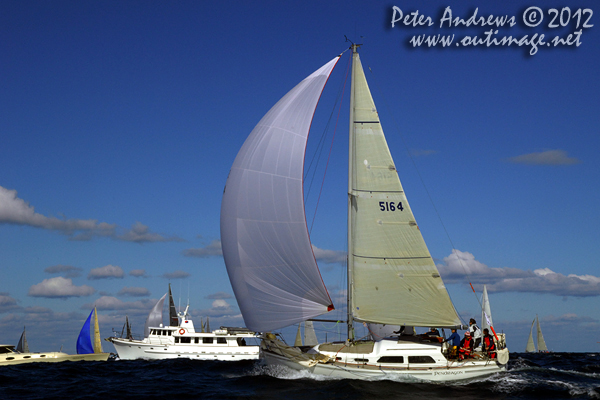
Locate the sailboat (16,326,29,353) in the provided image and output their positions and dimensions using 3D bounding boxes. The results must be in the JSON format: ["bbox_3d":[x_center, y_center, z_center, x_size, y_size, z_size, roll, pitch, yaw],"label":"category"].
[{"bbox_3d":[-146.452,74.270,555.092,9.500,14.670,3.600,-2,-8,12],"label":"sailboat"}]

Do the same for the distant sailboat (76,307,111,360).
[{"bbox_3d":[-61.485,39.276,312.604,10.800,15.070,3.800,-3,-9,22],"label":"distant sailboat"}]

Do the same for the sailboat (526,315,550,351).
[{"bbox_3d":[93.863,53.162,416.689,10.300,15.360,3.700,-1,-8,5],"label":"sailboat"}]

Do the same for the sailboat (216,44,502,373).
[{"bbox_3d":[2.549,0.357,41.179,10.900,13.250,3.700,2,-8,-11],"label":"sailboat"}]

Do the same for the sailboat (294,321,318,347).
[{"bbox_3d":[1.900,41.619,332.473,9.800,14.460,3.600,-1,-8,5],"label":"sailboat"}]

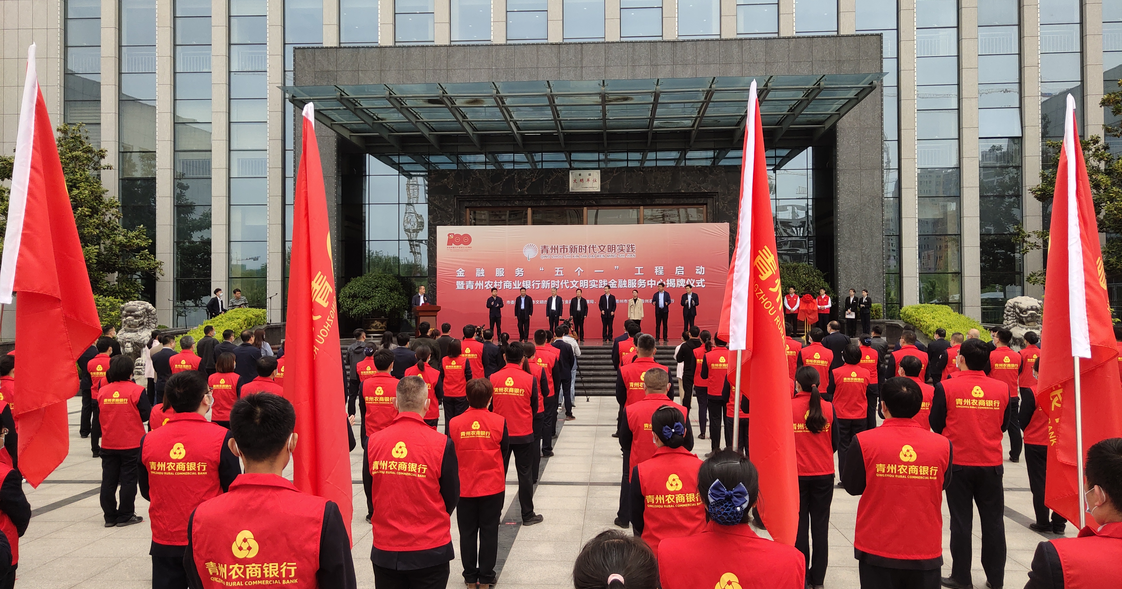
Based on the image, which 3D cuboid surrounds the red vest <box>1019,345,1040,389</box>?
[{"bbox_3d":[7.524,1.150,15.500,0.450,0.680,0.290,0,-1,-6],"label":"red vest"}]

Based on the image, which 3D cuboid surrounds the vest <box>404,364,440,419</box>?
[{"bbox_3d":[-1.654,1.160,11.650,0.440,0.680,0.290,0,-1,7],"label":"vest"}]

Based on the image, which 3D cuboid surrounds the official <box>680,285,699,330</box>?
[{"bbox_3d":[3.984,0.581,30.000,0.550,1.730,0.360,0,-1,7],"label":"official"}]

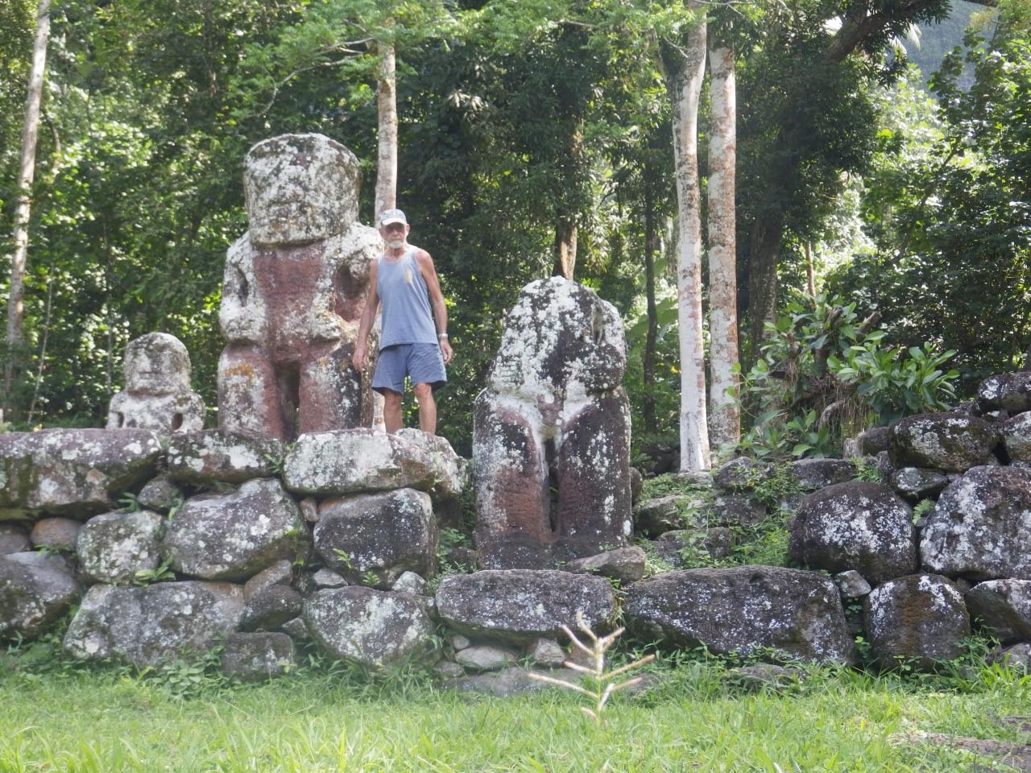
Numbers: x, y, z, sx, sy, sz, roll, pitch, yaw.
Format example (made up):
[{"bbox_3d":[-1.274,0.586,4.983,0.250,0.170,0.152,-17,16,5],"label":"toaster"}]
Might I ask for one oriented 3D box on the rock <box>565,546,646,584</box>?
[{"bbox_3d":[0.592,1.194,10.100,0.554,0.261,0.350,0,-1,0],"label":"rock"}]

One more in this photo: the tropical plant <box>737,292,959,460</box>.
[{"bbox_3d":[2.619,-0.086,12.000,1.769,1.310,1.400,0,-3,0],"label":"tropical plant"}]

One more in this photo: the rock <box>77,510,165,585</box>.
[{"bbox_3d":[-2.627,1.074,10.100,0.585,0.510,0.500,0,-1,0],"label":"rock"}]

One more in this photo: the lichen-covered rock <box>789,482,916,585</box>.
[{"bbox_3d":[2.203,0.963,9.950,0.820,0.670,0.680,0,-1,0],"label":"lichen-covered rock"}]

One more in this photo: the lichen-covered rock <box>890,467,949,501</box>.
[{"bbox_3d":[2.739,0.664,10.300,0.403,0.228,0.280,0,-1,0],"label":"lichen-covered rock"}]

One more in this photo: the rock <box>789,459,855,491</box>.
[{"bbox_3d":[2.250,0.653,11.150,0.480,0.270,0.380,0,-1,0],"label":"rock"}]

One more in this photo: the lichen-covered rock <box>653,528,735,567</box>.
[{"bbox_3d":[1.251,1.132,10.650,0.580,0.290,0.420,0,-1,0],"label":"lichen-covered rock"}]

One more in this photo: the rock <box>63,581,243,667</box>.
[{"bbox_3d":[-2.393,1.591,10.050,1.187,0.612,0.650,0,-1,0],"label":"rock"}]

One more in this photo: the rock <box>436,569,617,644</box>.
[{"bbox_3d":[0.077,1.443,9.950,1.203,0.491,0.620,0,-3,0],"label":"rock"}]

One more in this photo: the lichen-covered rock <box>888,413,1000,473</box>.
[{"bbox_3d":[2.847,0.372,10.100,0.720,0.400,0.550,0,-1,0],"label":"lichen-covered rock"}]

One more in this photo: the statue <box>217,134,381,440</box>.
[{"bbox_3d":[-1.566,-0.630,11.000,1.050,2.420,0.800,0,-1,13],"label":"statue"}]

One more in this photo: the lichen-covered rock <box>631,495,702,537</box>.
[{"bbox_3d":[1.105,0.942,11.000,0.525,0.312,0.420,0,-3,0],"label":"lichen-covered rock"}]

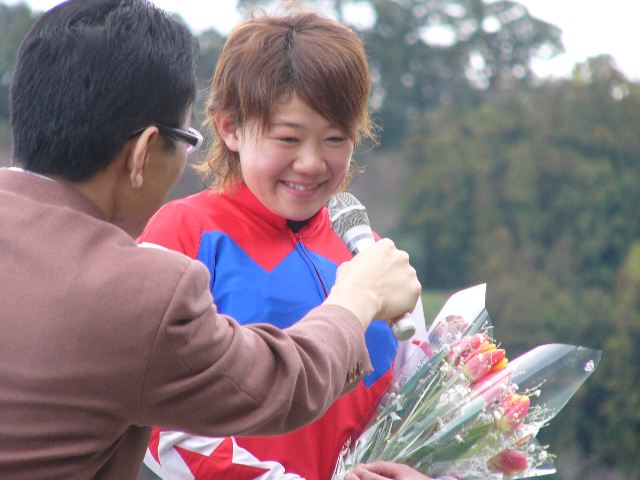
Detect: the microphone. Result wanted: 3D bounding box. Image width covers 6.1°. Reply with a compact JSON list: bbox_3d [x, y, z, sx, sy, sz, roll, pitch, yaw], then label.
[{"bbox_3d":[0.066,0.032,7.250,0.048,0.218,0.048,-26,-27,0],"label":"microphone"}]

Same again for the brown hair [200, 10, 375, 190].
[{"bbox_3d":[-0.042,-0.173,7.400,0.200,0.220,0.225,0,15,-22],"label":"brown hair"}]

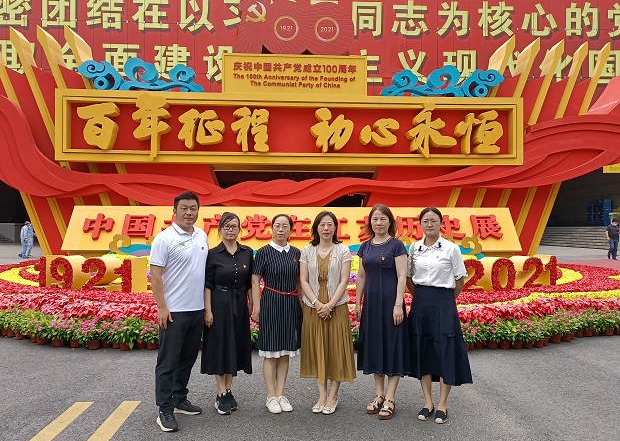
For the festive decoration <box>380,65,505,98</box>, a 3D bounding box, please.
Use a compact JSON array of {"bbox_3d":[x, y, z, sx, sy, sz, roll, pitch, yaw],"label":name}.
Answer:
[{"bbox_3d":[3.773,-3.958,15.300,3.450,0.870,0.550,0,-1,-4],"label":"festive decoration"}]

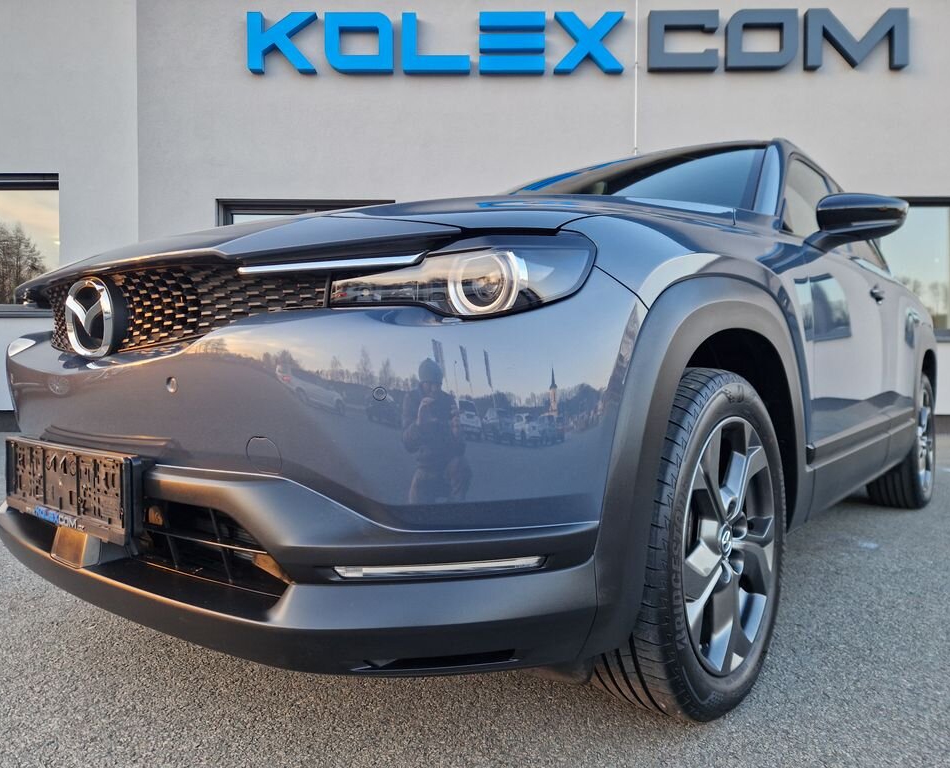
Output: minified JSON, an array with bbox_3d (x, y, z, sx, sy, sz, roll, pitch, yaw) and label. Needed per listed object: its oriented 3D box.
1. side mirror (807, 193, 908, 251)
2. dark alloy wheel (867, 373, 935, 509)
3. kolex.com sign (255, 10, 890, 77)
[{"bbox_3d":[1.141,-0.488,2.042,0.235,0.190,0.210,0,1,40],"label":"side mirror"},{"bbox_3d":[2.149,0.270,3.426,0.220,0.690,0.690,0,1,40],"label":"dark alloy wheel"},{"bbox_3d":[1.148,-3.840,7.630,7.360,0.635,0.120,0,1,0],"label":"kolex.com sign"}]

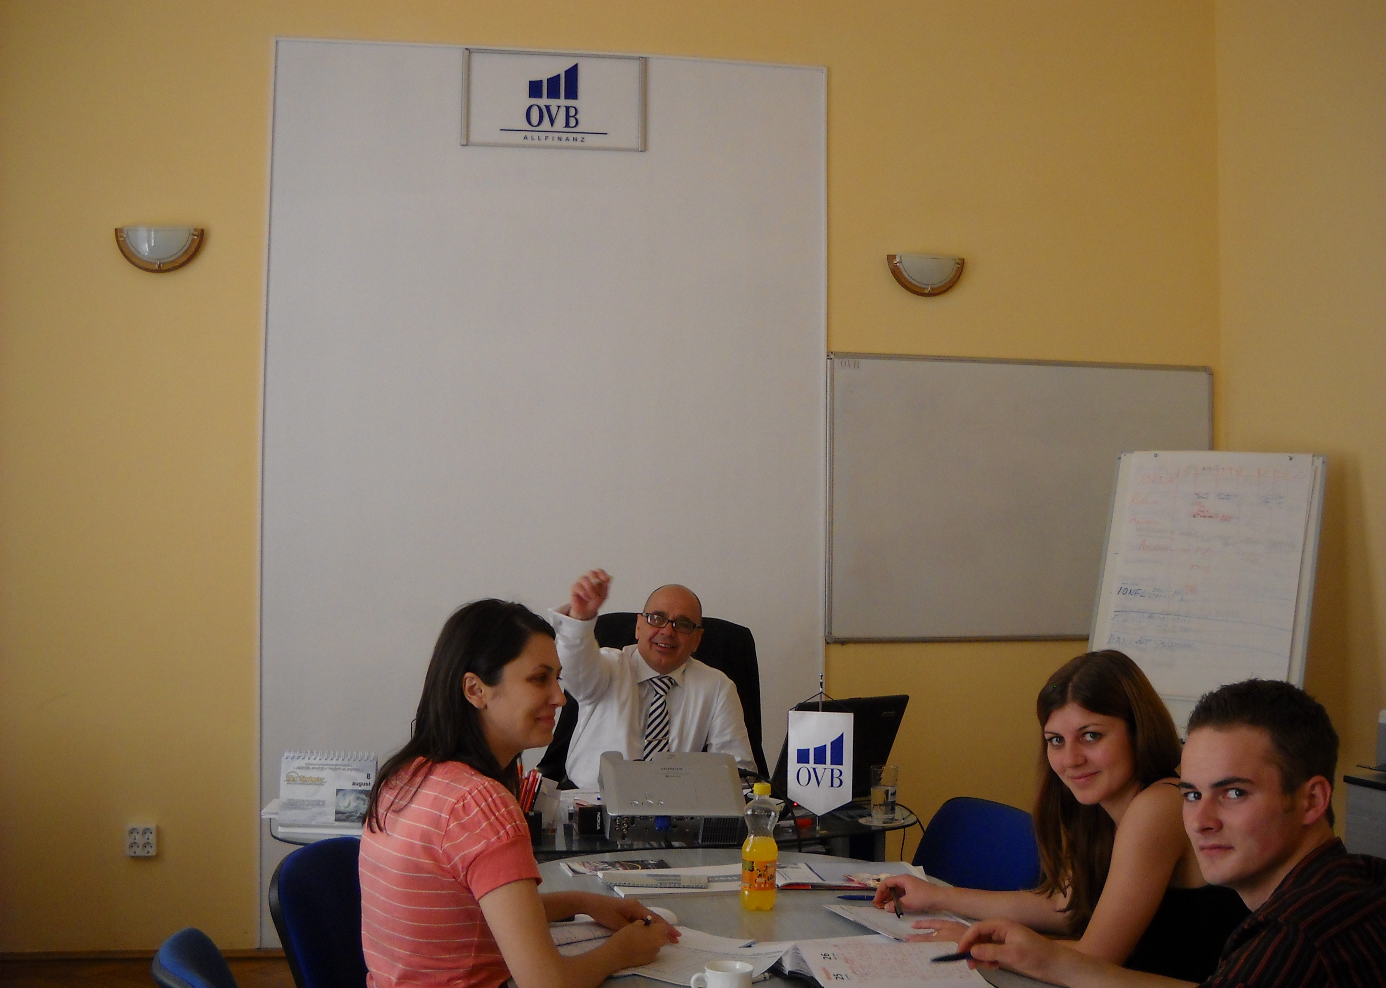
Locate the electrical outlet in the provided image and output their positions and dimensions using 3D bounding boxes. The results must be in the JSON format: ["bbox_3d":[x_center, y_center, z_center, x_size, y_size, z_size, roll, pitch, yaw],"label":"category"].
[{"bbox_3d":[-1.790,1.126,5.329,0.103,0.106,0.040,1,-2,-10],"label":"electrical outlet"}]

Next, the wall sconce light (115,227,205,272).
[{"bbox_3d":[-1.750,-0.802,5.393,0.288,0.150,0.085,1,-2,-10],"label":"wall sconce light"}]

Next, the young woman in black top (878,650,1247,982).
[{"bbox_3d":[0.563,0.846,2.468,0.660,1.220,0.470,0,-2,19],"label":"young woman in black top"}]

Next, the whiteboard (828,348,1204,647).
[{"bbox_3d":[1.184,0.016,5.896,1.470,1.010,0.030,1,-2,-10],"label":"whiteboard"}]

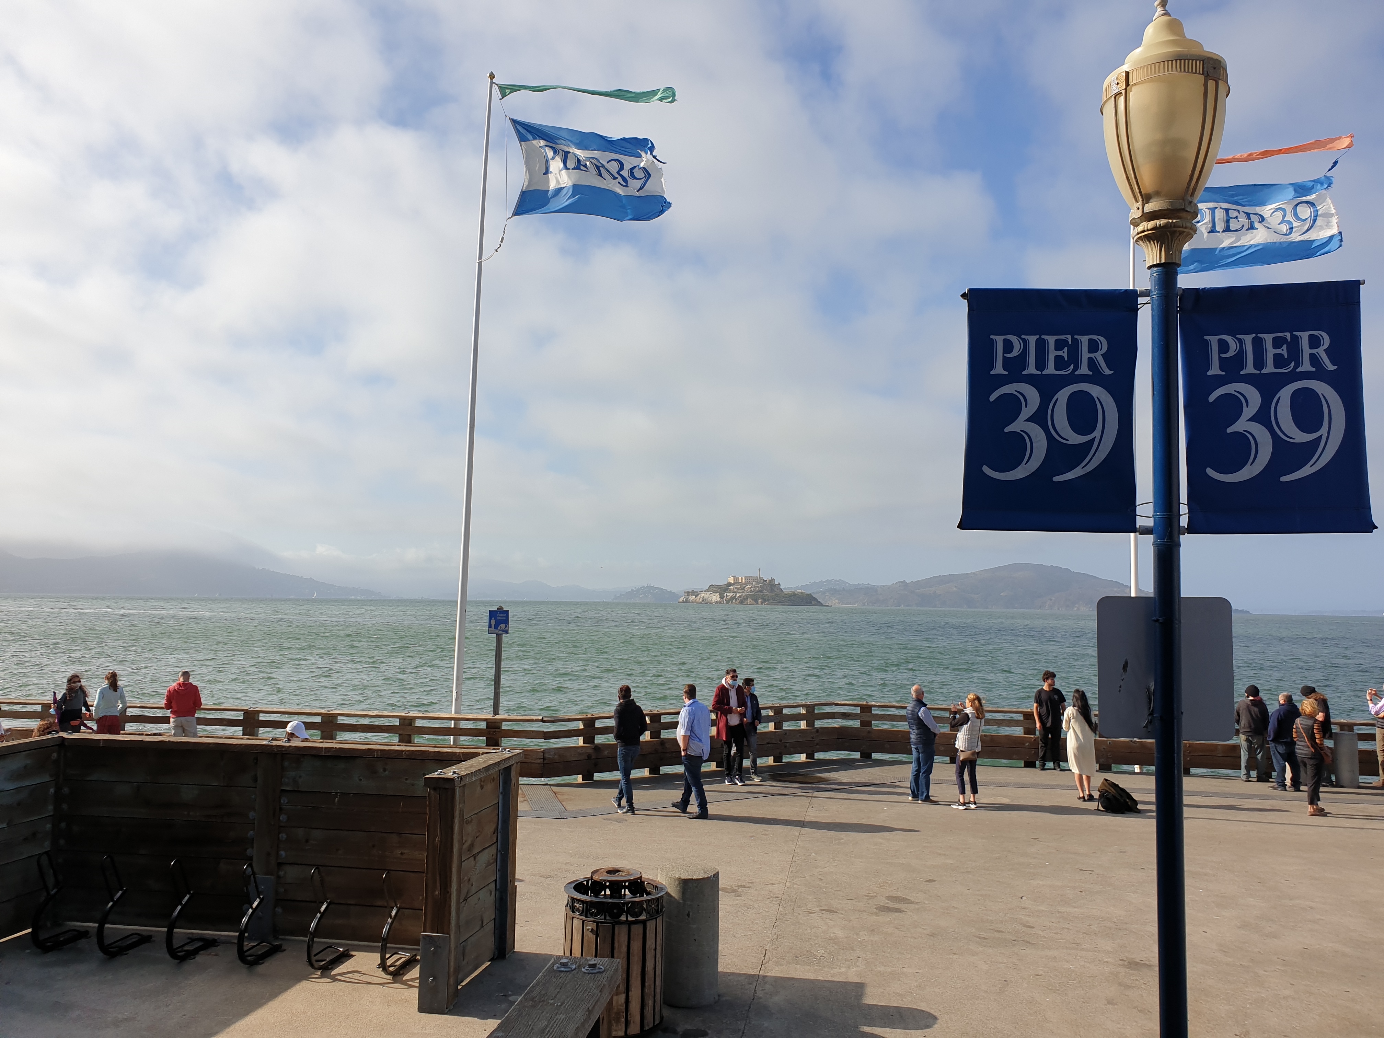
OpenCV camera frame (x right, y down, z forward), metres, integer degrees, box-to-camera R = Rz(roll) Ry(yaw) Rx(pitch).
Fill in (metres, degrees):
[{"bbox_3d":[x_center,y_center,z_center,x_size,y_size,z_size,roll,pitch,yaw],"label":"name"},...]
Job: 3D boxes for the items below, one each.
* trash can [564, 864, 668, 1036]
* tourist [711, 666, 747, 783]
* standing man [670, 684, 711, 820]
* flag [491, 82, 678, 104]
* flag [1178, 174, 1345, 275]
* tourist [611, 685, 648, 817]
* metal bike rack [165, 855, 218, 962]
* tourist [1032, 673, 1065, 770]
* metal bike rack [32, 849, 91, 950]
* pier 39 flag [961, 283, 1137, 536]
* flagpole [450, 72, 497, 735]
[{"bbox_3d":[-0.535,3.044,7.403,0.710,1.000,0.710,1,-5,0],"label":"trash can"},{"bbox_3d":[0.624,3.430,17.152,0.550,1.830,0.450,3,-5,-25],"label":"tourist"},{"bbox_3d":[0.052,3.186,14.420,0.550,1.782,0.580,5,-6,-40],"label":"standing man"},{"bbox_3d":[-1.790,-7.149,17.467,3.100,0.360,0.350,0,-5,7],"label":"flag"},{"bbox_3d":[10.713,-5.577,19.750,2.850,1.750,0.450,-1,-5,19],"label":"flag"},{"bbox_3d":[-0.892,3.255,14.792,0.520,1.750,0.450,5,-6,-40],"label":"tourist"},{"bbox_3d":[-4.174,3.184,8.676,0.210,0.790,0.540,0,-5,11],"label":"metal bike rack"},{"bbox_3d":[6.603,3.721,19.206,0.520,1.780,0.360,0,-5,9],"label":"tourist"},{"bbox_3d":[-5.193,3.056,8.446,0.260,0.820,0.690,0,-5,8],"label":"metal bike rack"},{"bbox_3d":[1.545,-0.475,4.500,0.729,1.061,0.040,0,-5,7],"label":"pier 39 flag"},{"bbox_3d":[-3.624,-1.615,17.179,0.150,12.027,0.150,2,-5,0],"label":"flagpole"}]

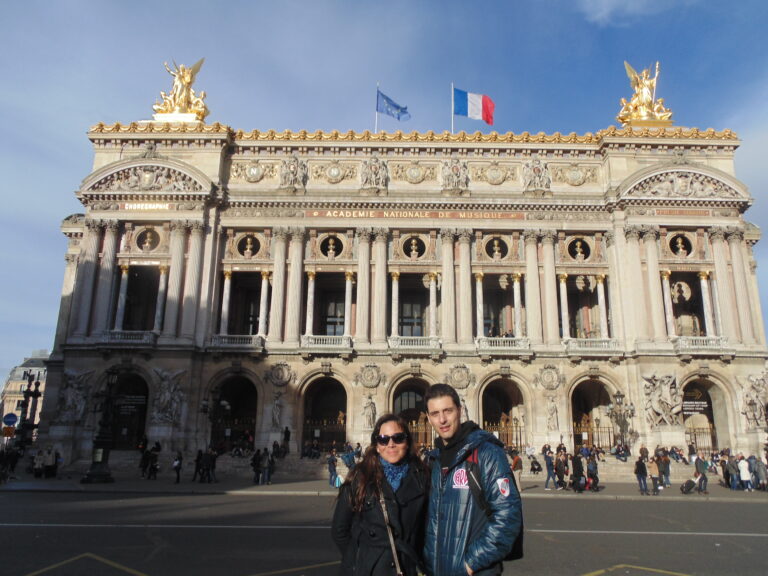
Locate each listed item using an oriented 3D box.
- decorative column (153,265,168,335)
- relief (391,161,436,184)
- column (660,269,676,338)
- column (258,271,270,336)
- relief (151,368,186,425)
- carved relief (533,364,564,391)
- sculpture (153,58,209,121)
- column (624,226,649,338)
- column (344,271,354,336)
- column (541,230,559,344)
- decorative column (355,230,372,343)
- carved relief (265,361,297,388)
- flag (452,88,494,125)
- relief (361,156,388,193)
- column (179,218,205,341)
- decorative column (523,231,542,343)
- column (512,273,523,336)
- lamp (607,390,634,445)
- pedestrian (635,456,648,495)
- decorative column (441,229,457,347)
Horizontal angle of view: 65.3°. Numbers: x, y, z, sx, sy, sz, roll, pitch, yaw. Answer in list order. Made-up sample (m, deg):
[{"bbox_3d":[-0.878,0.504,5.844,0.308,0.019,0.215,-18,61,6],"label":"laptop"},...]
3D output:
[{"bbox_3d":[-18.299,0.902,49.296,0.700,5.696,0.700,1,-14,0],"label":"decorative column"},{"bbox_3d":[2.815,-10.756,55.749,4.281,2.428,0.350,1,-15,1],"label":"relief"},{"bbox_3d":[23.509,1.318,49.401,0.700,5.539,0.700,1,-14,0],"label":"column"},{"bbox_3d":[-10.379,1.328,52.040,0.740,5.834,0.740,1,-14,1],"label":"column"},{"bbox_3d":[-16.420,8.280,45.638,2.738,4.278,1.400,1,-14,0],"label":"relief"},{"bbox_3d":[13.424,7.308,48.879,2.600,2.107,0.400,1,-14,1],"label":"carved relief"},{"bbox_3d":[-20.369,-19.571,60.339,4.900,7.700,3.600,1,-15,0],"label":"sculpture"},{"bbox_3d":[21.146,-0.514,49.797,1.220,10.009,1.220,1,-14,0],"label":"column"},{"bbox_3d":[-3.192,1.391,53.586,0.743,5.966,0.743,1,-15,1],"label":"column"},{"bbox_3d":[14.552,-0.104,52.823,1.300,10.100,1.300,1,-15,0],"label":"column"},{"bbox_3d":[-1.735,-0.196,51.714,1.250,10.273,1.250,1,-14,1],"label":"decorative column"},{"bbox_3d":[-8.691,7.377,50.543,2.698,2.183,0.400,1,-15,1],"label":"carved relief"},{"bbox_3d":[8.590,-17.262,57.078,3.959,3.938,1.000,1,-14,0],"label":"flag"},{"bbox_3d":[-0.867,-10.595,55.546,2.500,3.300,0.800,1,-15,0],"label":"relief"},{"bbox_3d":[-15.620,-0.716,49.104,1.250,9.927,1.250,1,-14,0],"label":"column"},{"bbox_3d":[13.322,-0.232,53.138,1.250,10.314,1.250,1,-15,1],"label":"decorative column"},{"bbox_3d":[11.393,1.433,51.031,0.700,5.627,0.700,1,-14,0],"label":"column"},{"bbox_3d":[18.305,10.345,46.454,2.000,4.500,2.000,1,-15,0],"label":"lamp"},{"bbox_3d":[12.255,8.935,28.492,0.580,1.747,0.400,-5,-15,20],"label":"pedestrian"},{"bbox_3d":[5.575,-0.147,51.618,1.250,10.211,1.250,1,-14,1],"label":"decorative column"}]

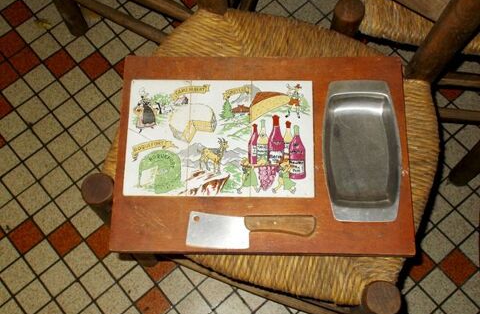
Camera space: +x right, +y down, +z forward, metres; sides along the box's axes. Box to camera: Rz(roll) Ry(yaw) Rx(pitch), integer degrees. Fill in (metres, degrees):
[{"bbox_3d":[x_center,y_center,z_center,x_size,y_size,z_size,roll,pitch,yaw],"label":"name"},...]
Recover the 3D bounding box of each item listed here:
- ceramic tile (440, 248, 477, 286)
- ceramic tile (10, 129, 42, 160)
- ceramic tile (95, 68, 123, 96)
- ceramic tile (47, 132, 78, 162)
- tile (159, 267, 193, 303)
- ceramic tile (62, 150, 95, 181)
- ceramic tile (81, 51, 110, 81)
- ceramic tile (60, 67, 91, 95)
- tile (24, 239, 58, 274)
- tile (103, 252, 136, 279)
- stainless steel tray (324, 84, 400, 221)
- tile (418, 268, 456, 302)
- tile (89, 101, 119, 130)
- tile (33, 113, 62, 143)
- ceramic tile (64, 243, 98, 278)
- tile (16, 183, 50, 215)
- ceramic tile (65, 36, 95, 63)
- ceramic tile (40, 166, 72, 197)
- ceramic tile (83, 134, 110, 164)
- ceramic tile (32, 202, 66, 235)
[{"bbox_3d":[0.423,0.215,1.191,0.051,0.008,0.051,-39,74,-11],"label":"ceramic tile"},{"bbox_3d":[-0.441,-0.025,1.262,0.049,0.008,0.049,-39,75,-11],"label":"ceramic tile"},{"bbox_3d":[-0.279,-0.158,1.304,0.049,0.008,0.049,-39,75,-11],"label":"ceramic tile"},{"bbox_3d":[-0.418,-0.023,1.441,0.057,0.008,0.057,-39,75,-11],"label":"ceramic tile"},{"bbox_3d":[-0.139,0.281,1.330,0.057,0.008,0.057,-39,75,-11],"label":"tile"},{"bbox_3d":[-0.340,0.019,1.279,0.051,0.008,0.051,-39,74,-11],"label":"ceramic tile"},{"bbox_3d":[-0.322,-0.201,1.355,0.051,0.008,0.051,-39,74,-11],"label":"ceramic tile"},{"bbox_3d":[-0.354,-0.163,1.307,0.049,0.008,0.049,-39,75,-11],"label":"ceramic tile"},{"bbox_3d":[-0.375,0.190,1.159,0.049,0.009,0.049,-39,75,-11],"label":"tile"},{"bbox_3d":[-0.227,0.200,1.153,0.049,0.009,0.049,-39,75,-11],"label":"tile"},{"bbox_3d":[0.165,-0.008,0.830,0.106,0.025,0.202,1,71,2],"label":"stainless steel tray"},{"bbox_3d":[0.382,0.249,1.181,0.051,0.008,0.051,-39,74,-11],"label":"tile"},{"bbox_3d":[-0.284,-0.086,1.279,0.049,0.008,0.049,-39,75,-11],"label":"tile"},{"bbox_3d":[-0.400,-0.058,1.272,0.049,0.008,0.049,-39,75,-11],"label":"tile"},{"bbox_3d":[-0.316,0.204,1.214,0.051,0.008,0.051,-39,74,-11],"label":"ceramic tile"},{"bbox_3d":[-0.423,0.087,1.257,0.051,0.008,0.051,-39,74,-11],"label":"tile"},{"bbox_3d":[-0.348,-0.234,1.331,0.049,0.008,0.049,-39,75,-11],"label":"ceramic tile"},{"bbox_3d":[-0.362,0.050,1.206,0.049,0.009,0.049,-39,75,-11],"label":"ceramic tile"},{"bbox_3d":[-0.331,-0.017,1.437,0.057,0.008,0.057,-39,75,-11],"label":"ceramic tile"},{"bbox_3d":[-0.368,0.120,1.183,0.049,0.009,0.049,-39,75,-11],"label":"ceramic tile"}]

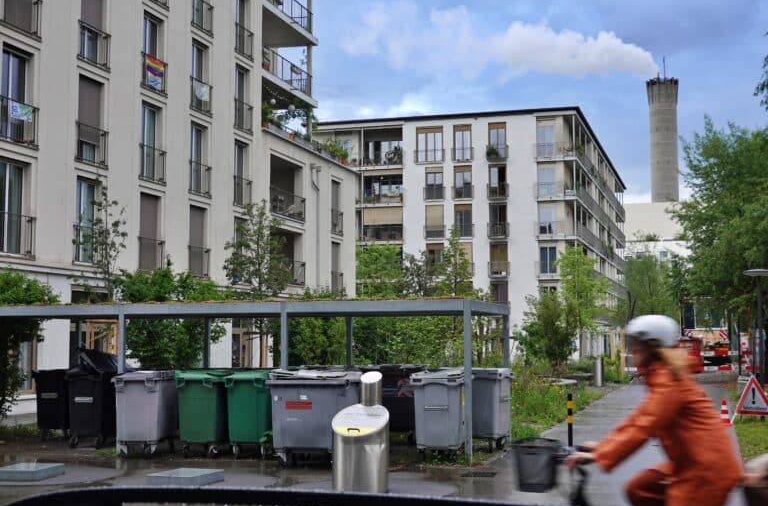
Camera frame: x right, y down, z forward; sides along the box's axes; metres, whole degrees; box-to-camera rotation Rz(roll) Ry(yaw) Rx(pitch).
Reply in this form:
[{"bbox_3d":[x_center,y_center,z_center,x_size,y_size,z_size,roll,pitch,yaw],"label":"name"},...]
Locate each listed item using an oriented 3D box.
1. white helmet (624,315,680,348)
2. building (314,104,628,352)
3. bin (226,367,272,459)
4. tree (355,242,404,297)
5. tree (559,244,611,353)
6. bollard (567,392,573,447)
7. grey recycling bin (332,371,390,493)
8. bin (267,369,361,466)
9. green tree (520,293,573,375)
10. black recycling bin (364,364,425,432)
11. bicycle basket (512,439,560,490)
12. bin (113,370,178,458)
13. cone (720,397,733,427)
[{"bbox_3d":[1.445,0.425,5.283,0.290,0.185,0.220,-2,-5,17],"label":"white helmet"},{"bbox_3d":[10.158,0.712,93.206,21.500,18.800,38.000,-2,-5,18],"label":"building"},{"bbox_3d":[-1.909,2.496,15.369,0.740,1.300,1.100,-2,-5,15],"label":"bin"},{"bbox_3d":[-0.443,3.128,56.950,4.000,7.500,4.000,-2,-5,18],"label":"tree"},{"bbox_3d":[10.904,3.023,53.945,2.900,7.100,2.900,-2,-5,18],"label":"tree"},{"bbox_3d":[2.847,2.619,15.024,0.075,0.920,0.075,-2,-5,18],"label":"bollard"},{"bbox_3d":[-0.268,2.070,11.410,0.650,1.380,0.650,0,-5,0],"label":"grey recycling bin"},{"bbox_3d":[-0.997,2.331,13.876,1.240,1.310,0.790,-1,-5,9],"label":"bin"},{"bbox_3d":[6.758,3.314,40.865,2.250,3.420,2.250,-2,-5,18],"label":"green tree"},{"bbox_3d":[0.163,2.601,16.834,1.240,1.300,0.800,-1,-5,12],"label":"black recycling bin"},{"bbox_3d":[0.829,1.149,5.318,0.250,0.280,0.330,-2,-5,17],"label":"bicycle basket"},{"bbox_3d":[-3.563,2.467,15.120,0.770,1.280,1.200,-1,-5,10],"label":"bin"},{"bbox_3d":[6.358,2.946,18.306,0.310,0.510,0.310,-2,-5,18],"label":"cone"}]

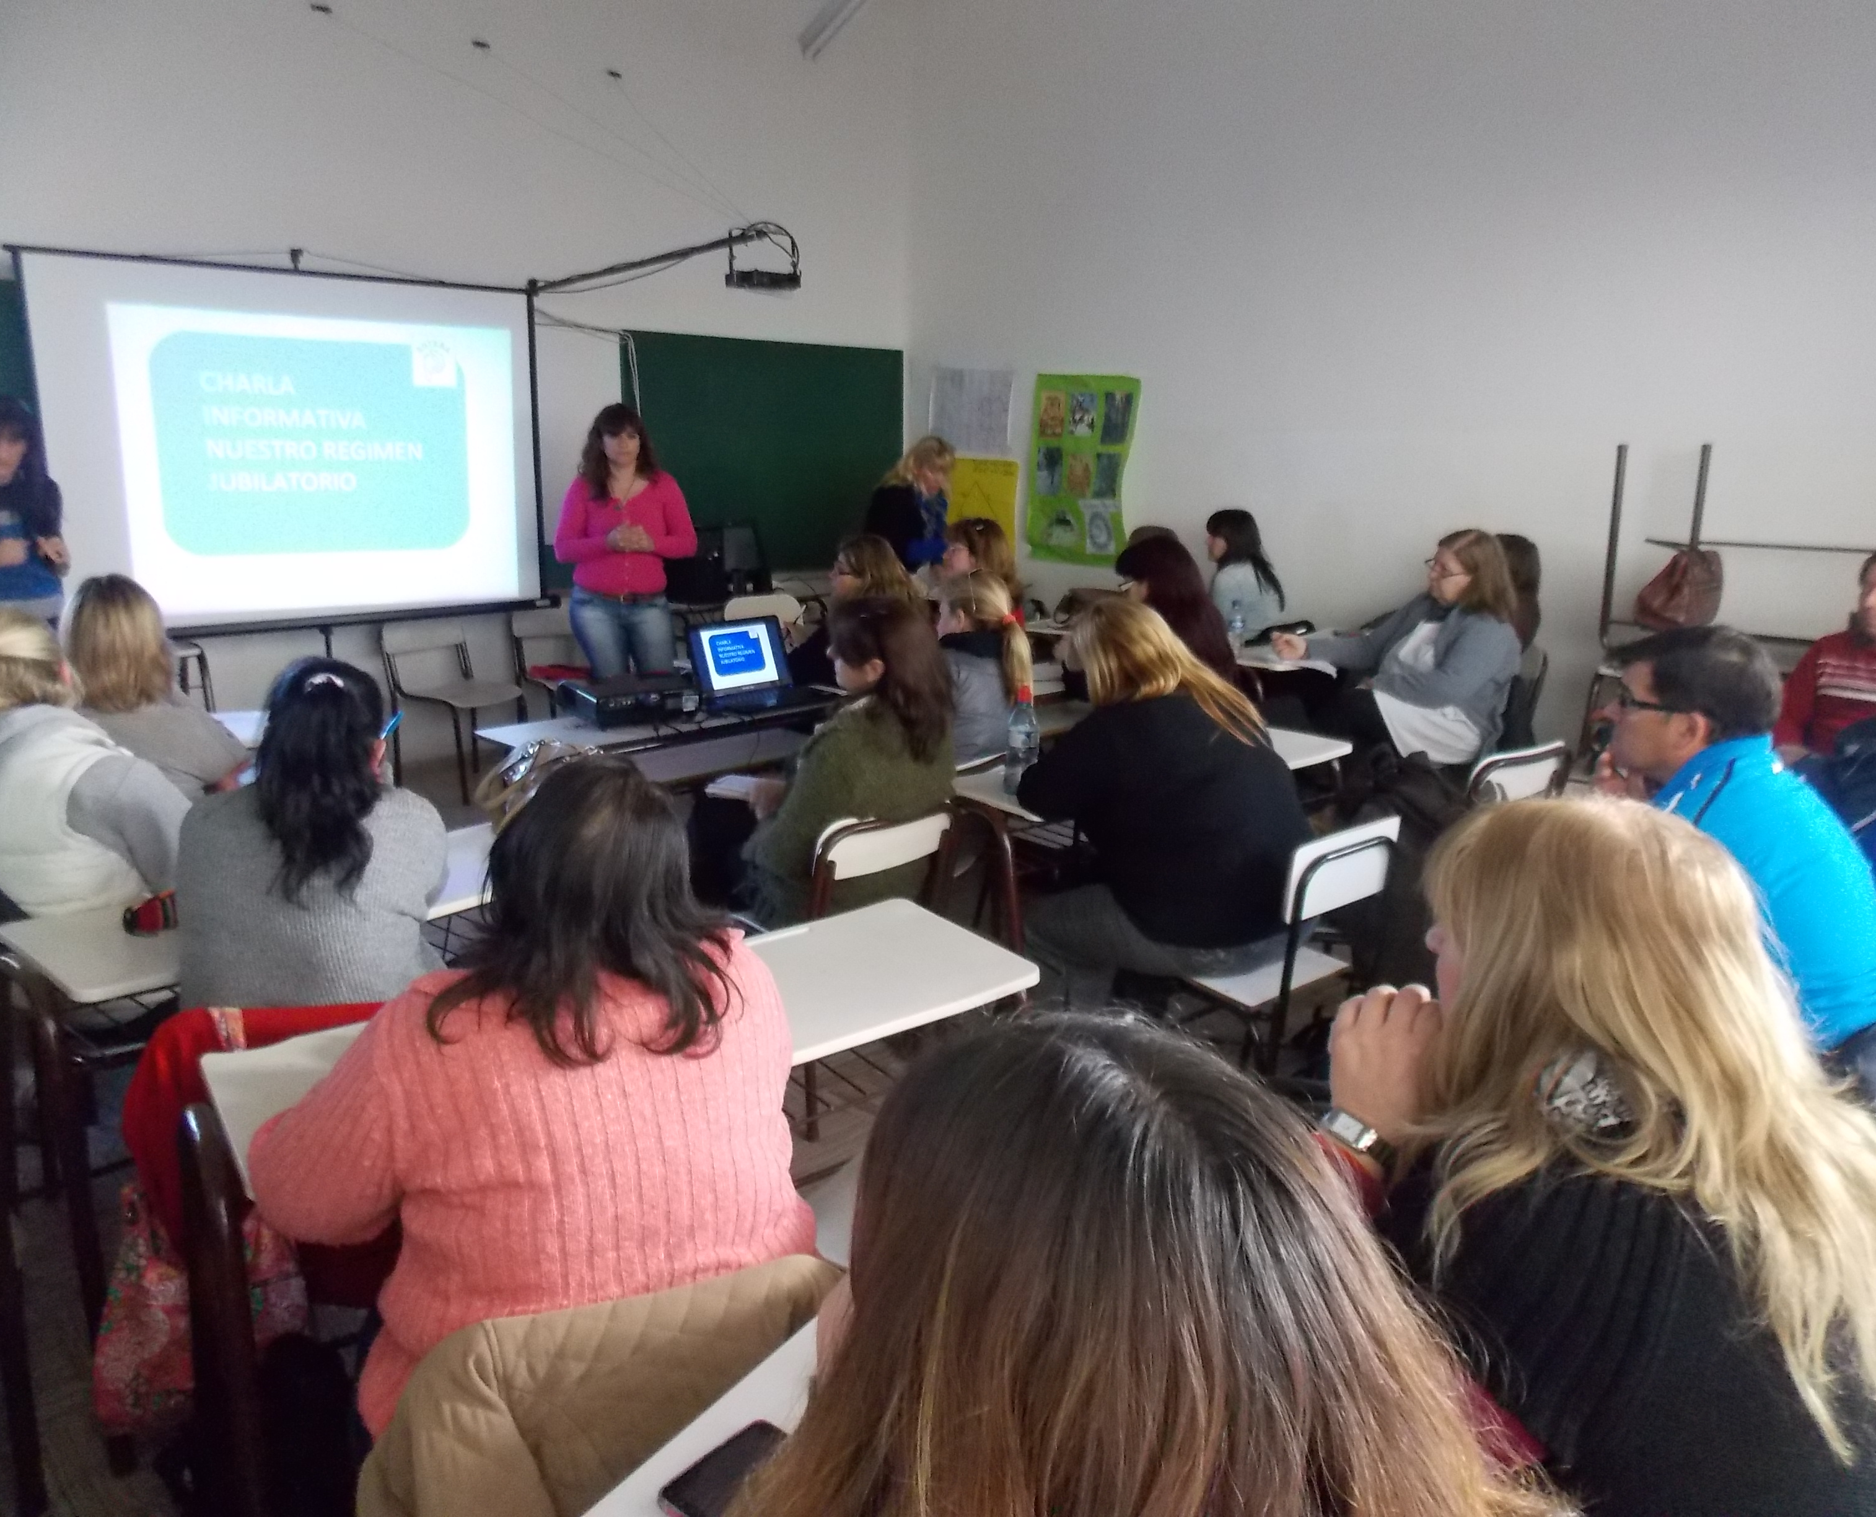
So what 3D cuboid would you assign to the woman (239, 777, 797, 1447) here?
[{"bbox_3d":[-0.492,0.563,1.715,0.560,1.206,0.700,-8,15,-33],"label":"woman"}]

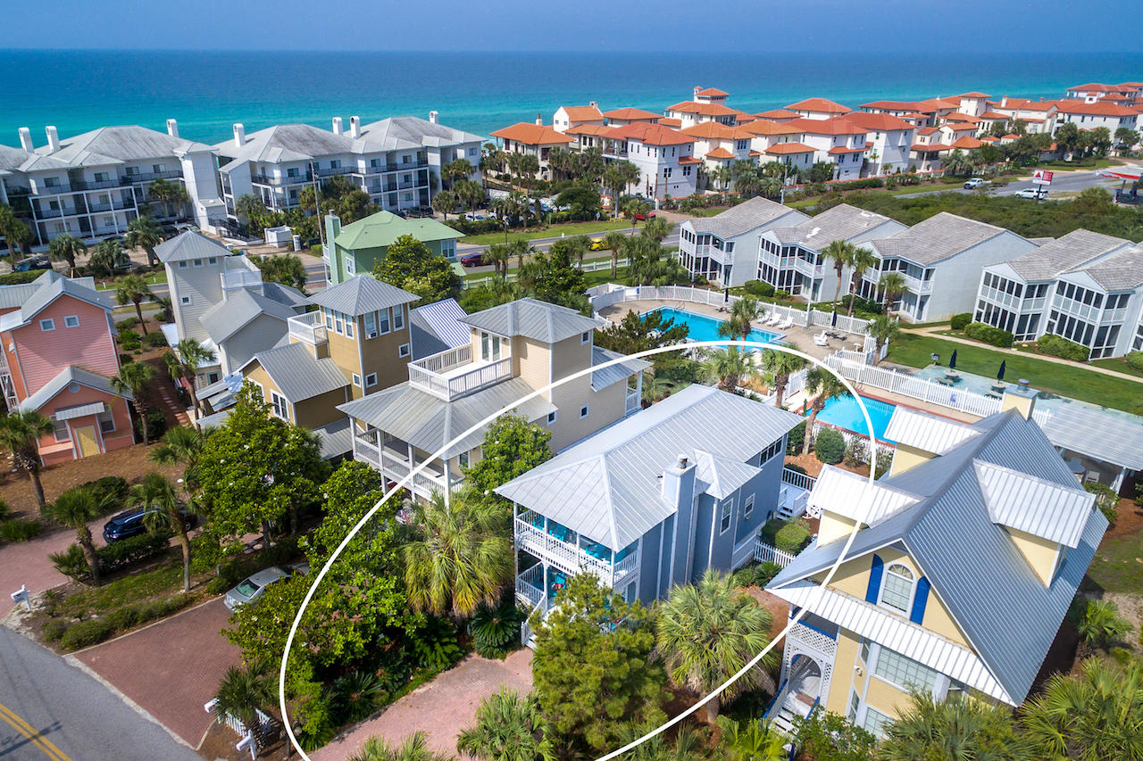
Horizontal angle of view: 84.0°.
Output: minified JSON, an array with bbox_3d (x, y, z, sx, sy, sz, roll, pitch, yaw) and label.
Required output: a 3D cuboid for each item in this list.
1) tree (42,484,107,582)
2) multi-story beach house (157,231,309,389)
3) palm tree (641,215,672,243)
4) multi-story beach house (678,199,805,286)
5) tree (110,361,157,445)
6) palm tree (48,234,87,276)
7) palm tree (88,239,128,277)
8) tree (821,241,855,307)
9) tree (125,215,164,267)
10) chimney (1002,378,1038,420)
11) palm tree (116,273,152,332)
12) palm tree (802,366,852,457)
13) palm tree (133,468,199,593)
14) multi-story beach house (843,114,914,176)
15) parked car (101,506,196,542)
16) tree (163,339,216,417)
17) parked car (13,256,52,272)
[{"bbox_3d":[-22.100,7.000,28.600,2.600,5.400,2.600,0,26,0],"label":"tree"},{"bbox_3d":[-23.890,-4.874,45.600,9.200,10.400,8.600,-16,31,-29],"label":"multi-story beach house"},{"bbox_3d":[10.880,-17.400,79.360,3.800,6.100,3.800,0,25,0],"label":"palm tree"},{"bbox_3d":[22.297,-17.287,77.255,16.800,8.600,8.100,-9,29,-16],"label":"multi-story beach house"},{"bbox_3d":[-29.042,1.578,43.080,2.690,6.130,2.690,-20,34,-33],"label":"tree"},{"bbox_3d":[-59.170,-14.560,74.790,4.500,5.270,4.500,0,25,0],"label":"palm tree"},{"bbox_3d":[-55.350,-14.580,75.900,4.500,4.280,4.500,0,25,0],"label":"palm tree"},{"bbox_3d":[27.190,-10.580,64.980,3.600,7.250,3.600,0,25,0],"label":"tree"},{"bbox_3d":[-54.812,-17.941,81.620,3.963,6.461,3.667,0,25,0],"label":"tree"},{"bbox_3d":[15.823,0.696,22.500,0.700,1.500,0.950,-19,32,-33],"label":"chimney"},{"bbox_3d":[-40.670,-6.930,59.430,3.800,5.880,3.800,0,25,0],"label":"palm tree"},{"bbox_3d":[16.254,2.197,41.560,3.020,6.600,3.020,12,30,21],"label":"palm tree"},{"bbox_3d":[-19.083,7.534,30.993,2.770,6.830,2.770,-20,34,-33],"label":"palm tree"},{"bbox_3d":[70.704,-54.907,146.430,12.585,12.505,9.548,-20,32,-37],"label":"multi-story beach house"},{"bbox_3d":[-22.282,7.561,33.600,4.600,1.650,1.900,-17,31,-30],"label":"parked car"},{"bbox_3d":[-25.720,0.760,43.180,3.800,7.190,3.800,0,25,0],"label":"tree"},{"bbox_3d":[-64.905,-13.221,76.044,1.900,1.650,4.700,4,28,8],"label":"parked car"}]

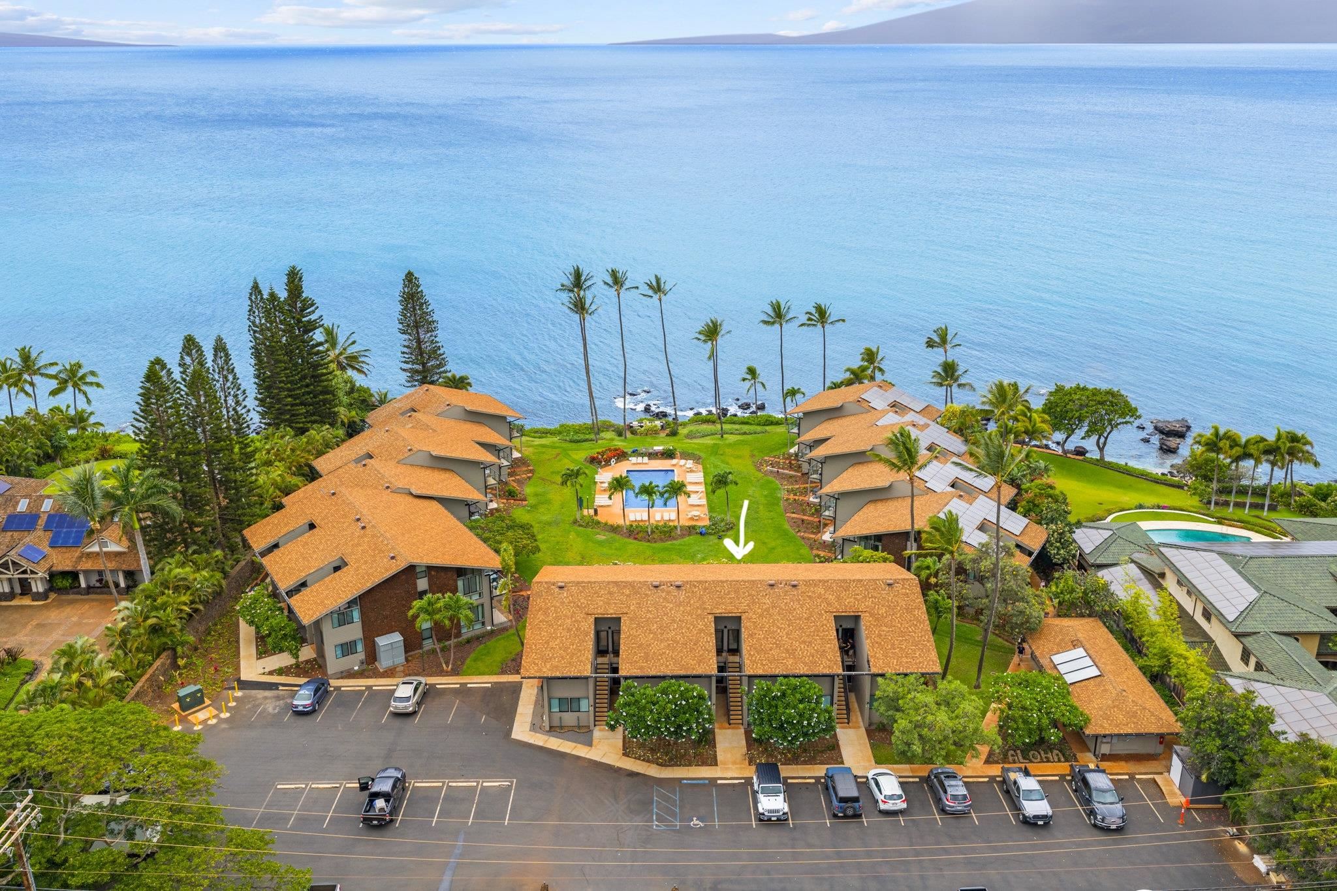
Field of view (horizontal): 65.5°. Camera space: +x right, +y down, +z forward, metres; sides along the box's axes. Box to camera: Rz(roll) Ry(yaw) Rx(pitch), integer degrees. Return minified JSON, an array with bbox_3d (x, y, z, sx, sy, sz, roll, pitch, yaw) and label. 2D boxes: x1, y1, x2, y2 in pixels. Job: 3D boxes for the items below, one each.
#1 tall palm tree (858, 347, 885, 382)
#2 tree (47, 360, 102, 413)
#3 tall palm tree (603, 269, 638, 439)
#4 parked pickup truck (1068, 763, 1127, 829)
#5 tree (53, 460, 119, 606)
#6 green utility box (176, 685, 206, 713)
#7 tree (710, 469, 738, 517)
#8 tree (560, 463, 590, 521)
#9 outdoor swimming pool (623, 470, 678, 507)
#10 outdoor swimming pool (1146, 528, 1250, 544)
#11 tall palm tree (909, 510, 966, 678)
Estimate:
[{"bbox_3d":[30.057,-8.858,154.753,4.041,12.241,4.041,0,21,0],"label":"tall palm tree"},{"bbox_3d":[-84.908,-6.474,150.049,7.340,12.250,7.340,0,21,0],"label":"tree"},{"bbox_3d":[-6.557,-12.363,143.847,4.794,24.288,4.651,0,21,0],"label":"tall palm tree"},{"bbox_3d":[29.905,24.358,72.529,2.080,1.900,5.750,0,21,-1],"label":"parked pickup truck"},{"bbox_3d":[-54.051,8.429,97.019,5.088,15.034,4.936,0,21,0],"label":"tree"},{"bbox_3d":[-38.697,20.440,84.302,1.650,1.450,1.100,-18,28,-39],"label":"green utility box"},{"bbox_3d":[6.438,5.658,120.451,3.130,6.490,3.130,0,21,0],"label":"tree"},{"bbox_3d":[-10.923,5.667,121.816,3.304,7.223,3.304,0,21,0],"label":"tree"},{"bbox_3d":[-2.061,5.769,124.095,6.100,1.500,11.300,0,21,-1],"label":"outdoor swimming pool"},{"bbox_3d":[59.388,10.640,116.602,12.500,0.800,6.000,5,22,12],"label":"outdoor swimming pool"},{"bbox_3d":[21.120,12.541,85.005,5.000,15.931,5.000,0,21,0],"label":"tall palm tree"}]

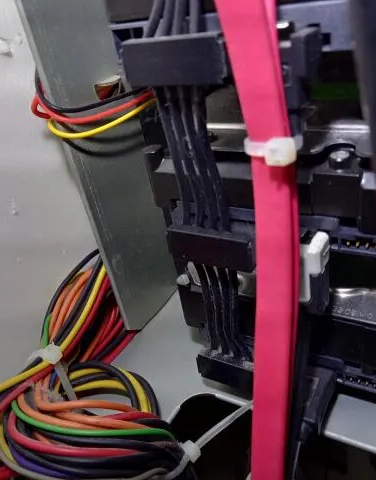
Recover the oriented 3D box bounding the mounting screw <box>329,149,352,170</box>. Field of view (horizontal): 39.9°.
[{"bbox_3d":[0.032,-0.017,0.109,0.005,0.003,0.005,9,39,31],"label":"mounting screw"}]

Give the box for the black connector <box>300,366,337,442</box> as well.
[{"bbox_3d":[0.031,0.045,0.142,0.013,0.006,0.025,9,39,31],"label":"black connector"}]

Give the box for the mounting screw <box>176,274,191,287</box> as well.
[{"bbox_3d":[-0.001,0.012,0.158,0.005,0.002,0.005,9,39,31],"label":"mounting screw"}]

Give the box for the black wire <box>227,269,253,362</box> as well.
[{"bbox_3d":[0.014,0.021,0.143,0.003,0.034,0.003,10,39,31],"label":"black wire"}]

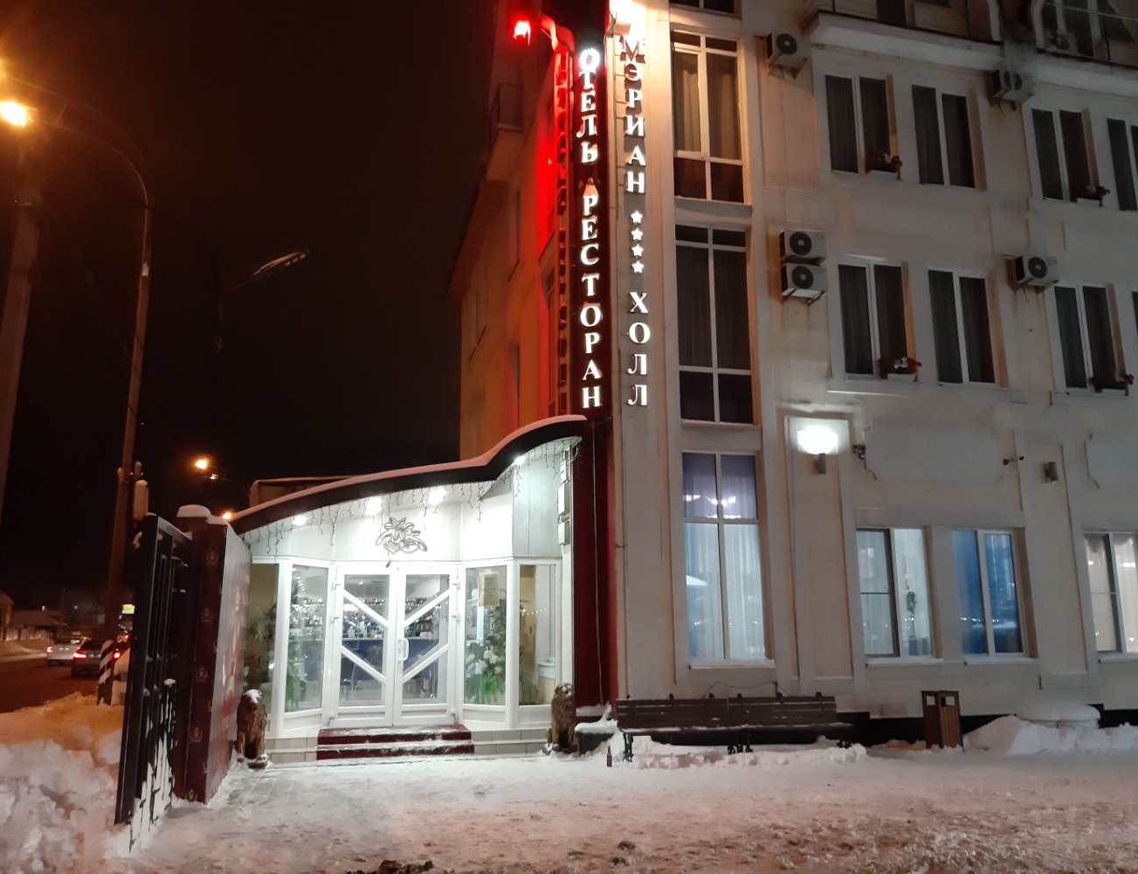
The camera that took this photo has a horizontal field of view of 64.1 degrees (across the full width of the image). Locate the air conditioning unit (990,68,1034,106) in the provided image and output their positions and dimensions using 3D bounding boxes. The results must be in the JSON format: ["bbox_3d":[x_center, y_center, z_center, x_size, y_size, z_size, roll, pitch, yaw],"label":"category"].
[{"bbox_3d":[7.670,-6.013,15.690,0.690,0.470,0.270,3,-12,-14],"label":"air conditioning unit"}]

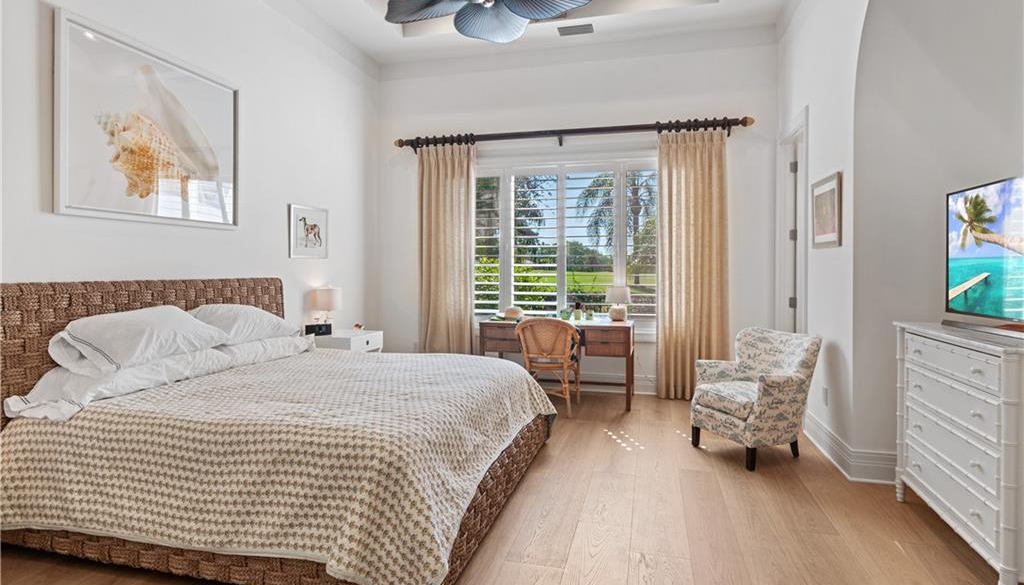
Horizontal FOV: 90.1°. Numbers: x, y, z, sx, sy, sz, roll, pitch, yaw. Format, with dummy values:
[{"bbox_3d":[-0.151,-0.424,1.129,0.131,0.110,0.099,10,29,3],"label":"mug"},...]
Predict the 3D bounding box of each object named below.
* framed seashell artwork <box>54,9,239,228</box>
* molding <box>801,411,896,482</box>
[{"bbox_3d":[-2.197,-0.967,3.213,0.045,1.036,1.220,1,2,14],"label":"framed seashell artwork"},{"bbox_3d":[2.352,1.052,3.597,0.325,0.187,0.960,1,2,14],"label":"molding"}]

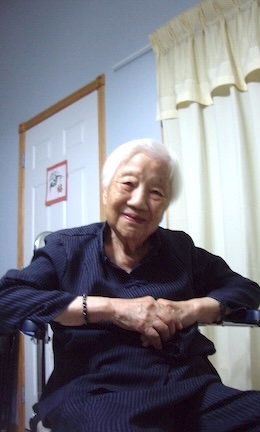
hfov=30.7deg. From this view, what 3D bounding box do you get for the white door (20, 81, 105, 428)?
[{"bbox_3d":[-0.427,0.299,2.895,0.060,2.070,0.870,9,-16,-43],"label":"white door"}]

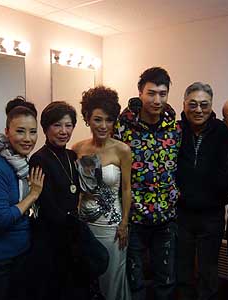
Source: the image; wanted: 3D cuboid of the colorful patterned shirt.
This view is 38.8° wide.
[{"bbox_3d":[0.215,0.081,1.930,0.460,0.700,0.270,2,7,-5],"label":"colorful patterned shirt"}]

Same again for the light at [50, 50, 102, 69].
[{"bbox_3d":[-0.366,-0.928,3.350,0.155,0.133,0.610,8,9,40],"label":"light"}]

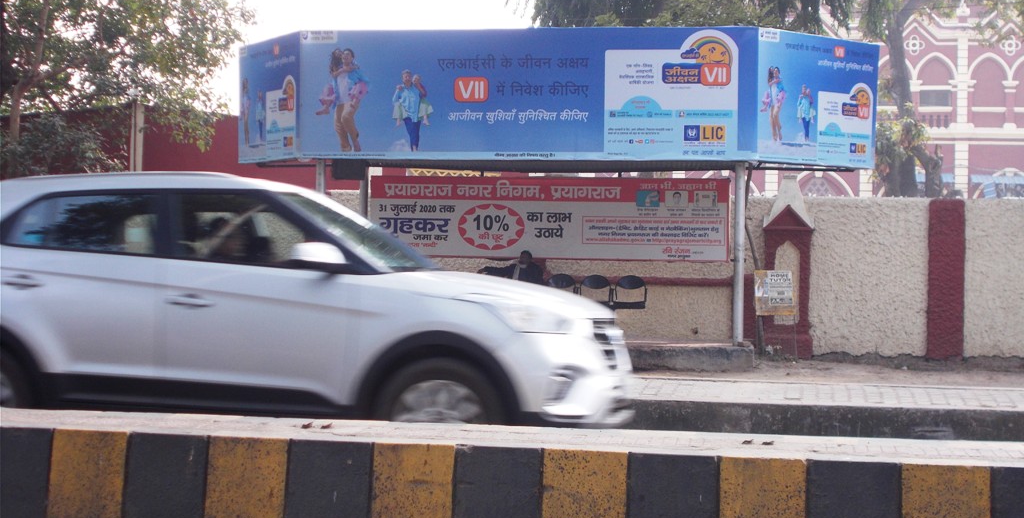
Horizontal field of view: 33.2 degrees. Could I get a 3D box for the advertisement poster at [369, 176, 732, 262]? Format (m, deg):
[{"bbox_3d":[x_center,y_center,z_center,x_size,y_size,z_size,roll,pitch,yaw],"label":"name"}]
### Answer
[{"bbox_3d":[0.496,-0.582,24.445,5.182,1.145,0.050,1,0,11],"label":"advertisement poster"}]

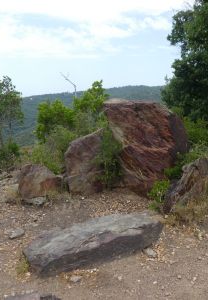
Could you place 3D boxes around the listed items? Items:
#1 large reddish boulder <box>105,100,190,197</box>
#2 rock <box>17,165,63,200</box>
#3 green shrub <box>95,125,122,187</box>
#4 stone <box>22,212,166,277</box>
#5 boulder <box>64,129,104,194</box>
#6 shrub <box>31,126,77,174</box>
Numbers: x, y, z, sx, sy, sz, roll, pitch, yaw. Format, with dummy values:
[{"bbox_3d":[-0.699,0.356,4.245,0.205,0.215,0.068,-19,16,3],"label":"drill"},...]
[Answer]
[{"bbox_3d":[0.730,-0.098,5.086,1.270,1.600,0.850,-2,10,-10],"label":"large reddish boulder"},{"bbox_3d":[-1.065,0.499,4.854,0.660,0.520,0.480,1,10,8],"label":"rock"},{"bbox_3d":[0.075,0.149,4.946,0.470,1.100,0.420,0,10,0],"label":"green shrub"},{"bbox_3d":[-0.075,0.949,2.993,1.480,0.240,0.460,-5,11,-25],"label":"stone"},{"bbox_3d":[-0.310,0.173,4.980,0.700,1.100,0.500,1,10,8],"label":"boulder"},{"bbox_3d":[-1.130,-0.018,6.338,0.960,1.020,0.850,0,10,0],"label":"shrub"}]

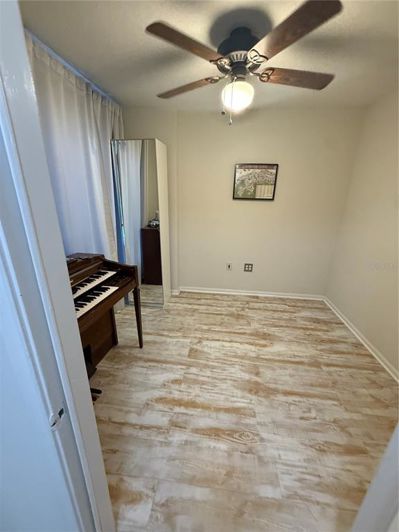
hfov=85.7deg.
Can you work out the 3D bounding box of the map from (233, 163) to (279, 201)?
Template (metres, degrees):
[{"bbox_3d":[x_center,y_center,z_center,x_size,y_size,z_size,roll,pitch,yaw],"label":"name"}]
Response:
[{"bbox_3d":[0.725,-1.083,2.795,0.535,0.434,0.025,3,18,6],"label":"map"}]

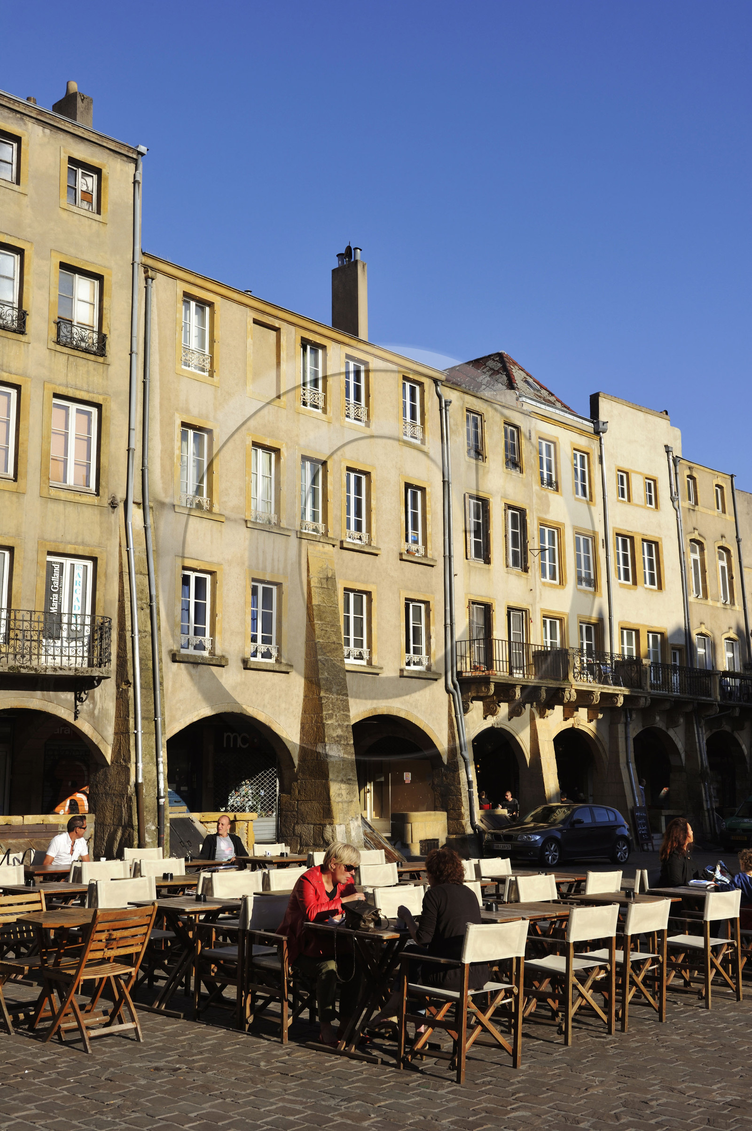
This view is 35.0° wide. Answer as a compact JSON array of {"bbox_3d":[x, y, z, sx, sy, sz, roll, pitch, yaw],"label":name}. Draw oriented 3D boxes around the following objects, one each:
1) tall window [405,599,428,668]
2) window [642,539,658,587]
[{"bbox_3d":[1.083,1.827,31.738,0.180,1.718,0.958,-10,-14,42],"label":"tall window"},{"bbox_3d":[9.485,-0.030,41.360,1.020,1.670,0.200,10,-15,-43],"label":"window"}]

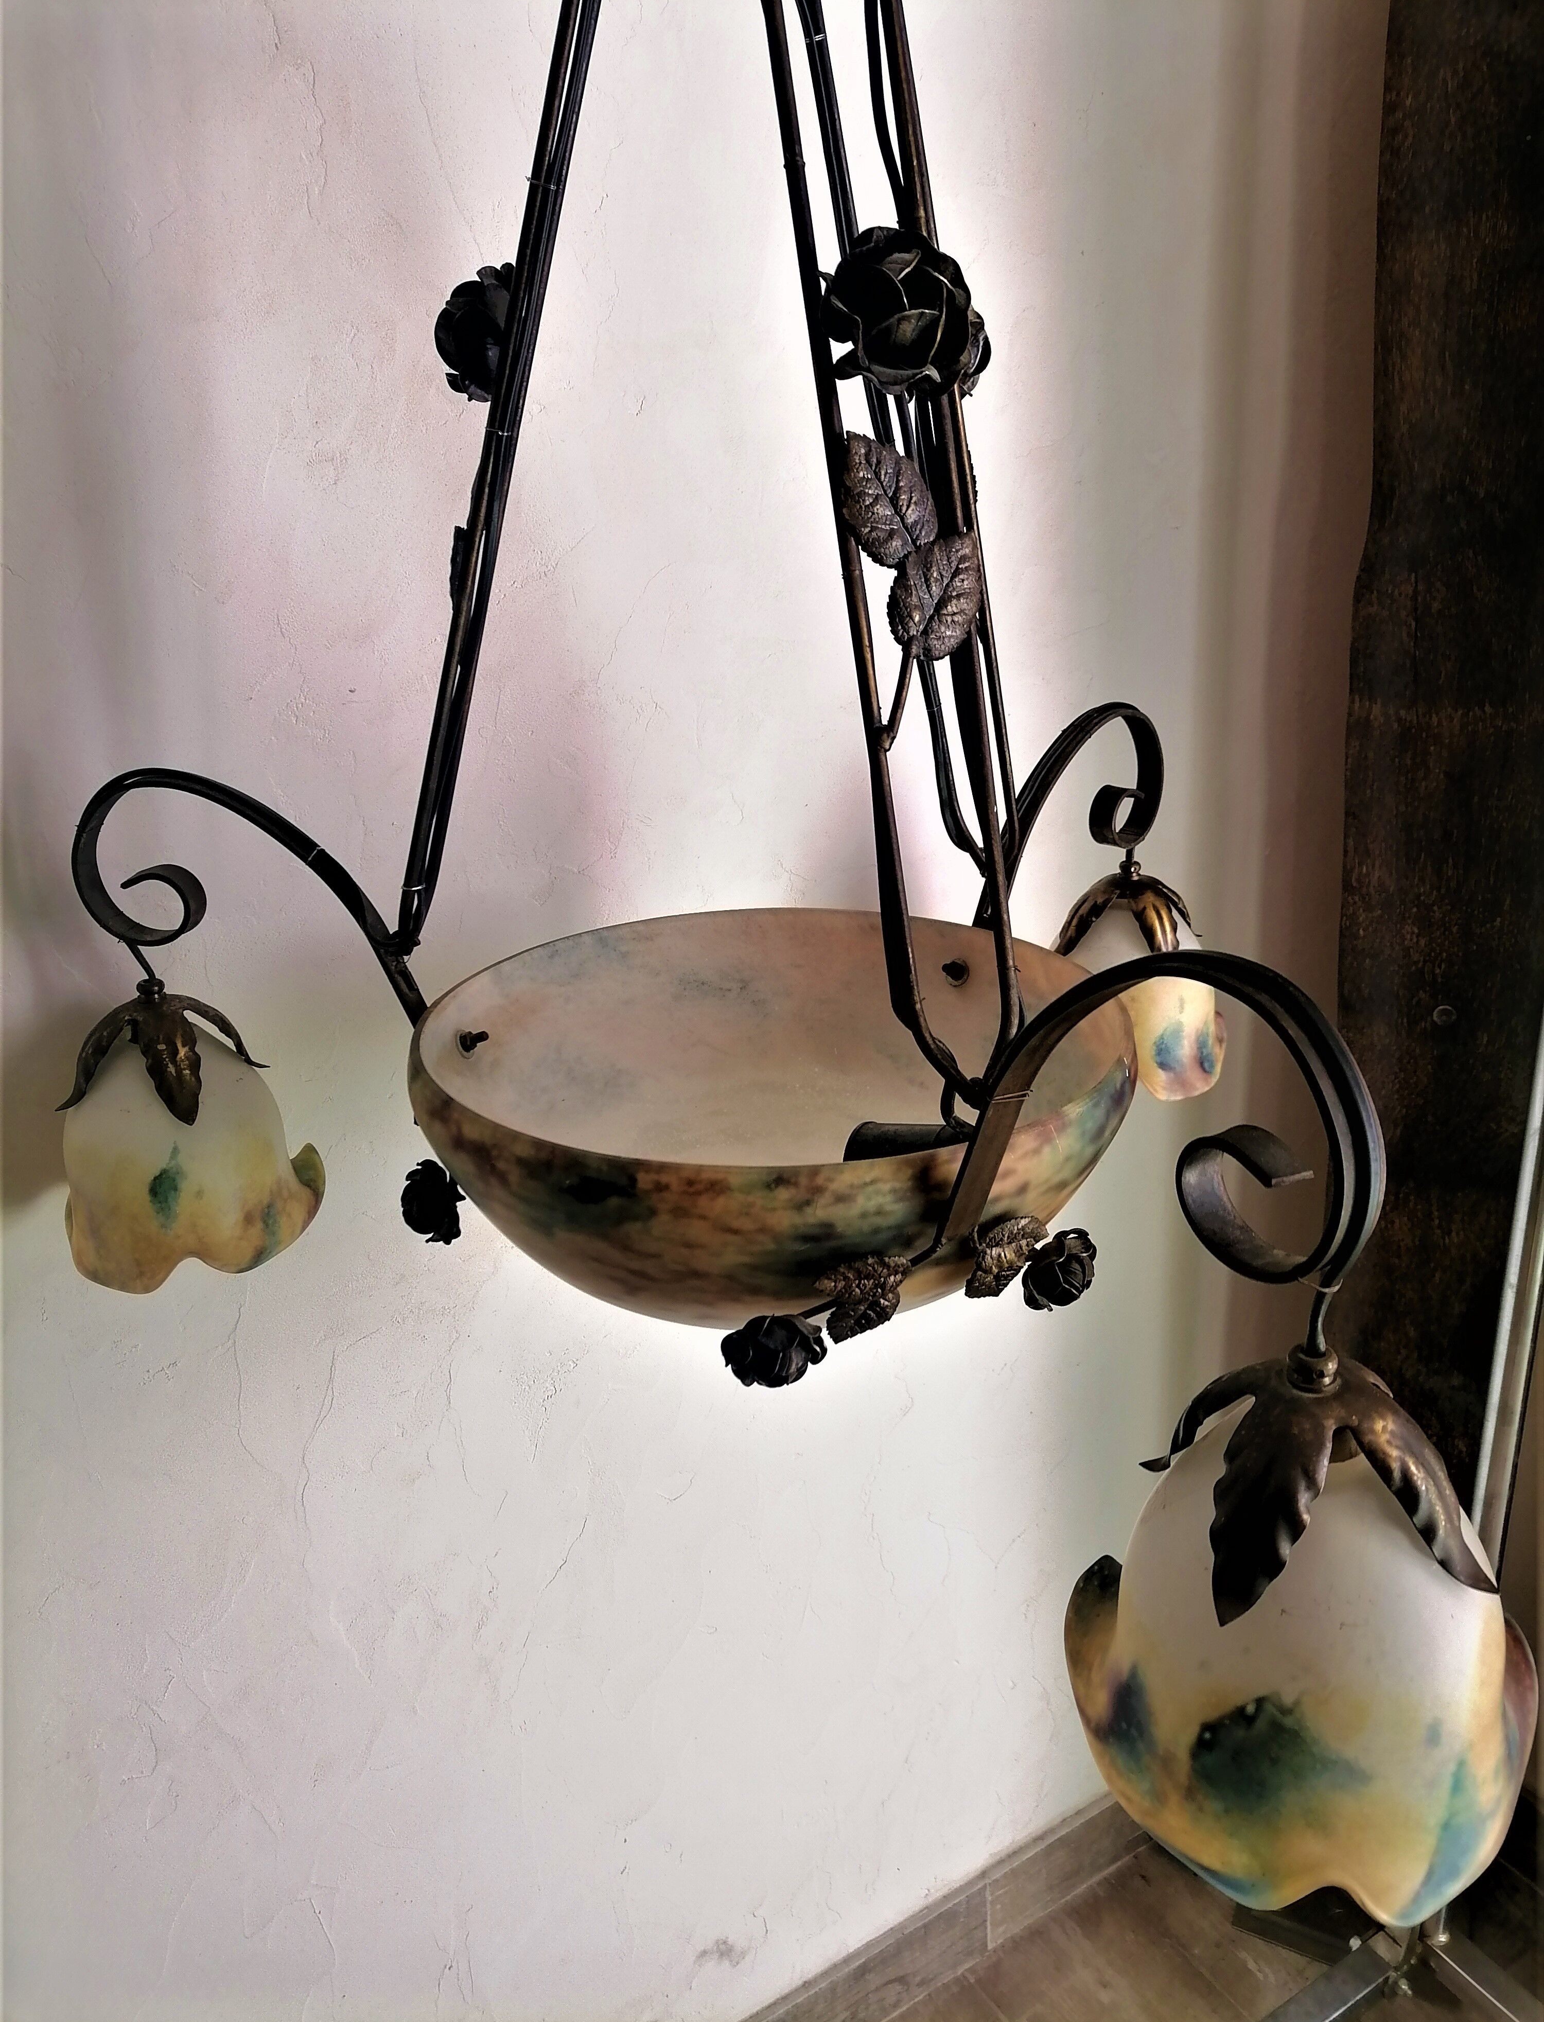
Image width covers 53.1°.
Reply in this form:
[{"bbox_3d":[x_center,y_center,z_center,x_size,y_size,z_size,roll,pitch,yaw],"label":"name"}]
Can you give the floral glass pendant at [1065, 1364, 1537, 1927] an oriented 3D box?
[{"bbox_3d":[0.165,0.177,0.481,0.141,0.122,0.141,-4,20,0],"label":"floral glass pendant"}]

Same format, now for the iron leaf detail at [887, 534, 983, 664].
[{"bbox_3d":[0.060,-0.151,0.568,0.036,0.052,0.012,27,1,-18],"label":"iron leaf detail"}]

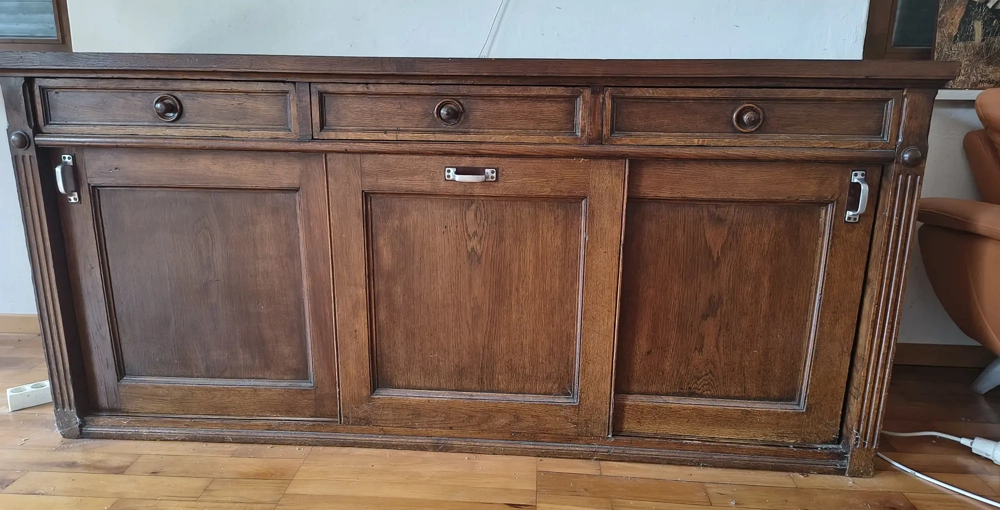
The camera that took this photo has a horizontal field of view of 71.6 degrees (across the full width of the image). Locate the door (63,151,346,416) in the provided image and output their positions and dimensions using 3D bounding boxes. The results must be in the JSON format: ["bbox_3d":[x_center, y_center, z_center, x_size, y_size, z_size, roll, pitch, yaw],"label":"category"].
[{"bbox_3d":[-0.703,0.080,1.660,0.635,0.663,0.030,2,15,4],"label":"door"}]

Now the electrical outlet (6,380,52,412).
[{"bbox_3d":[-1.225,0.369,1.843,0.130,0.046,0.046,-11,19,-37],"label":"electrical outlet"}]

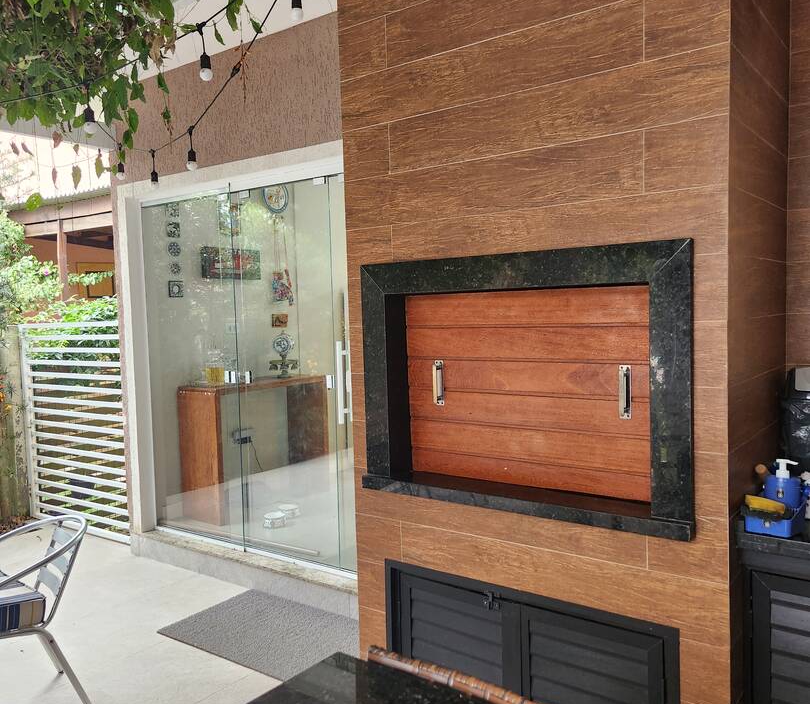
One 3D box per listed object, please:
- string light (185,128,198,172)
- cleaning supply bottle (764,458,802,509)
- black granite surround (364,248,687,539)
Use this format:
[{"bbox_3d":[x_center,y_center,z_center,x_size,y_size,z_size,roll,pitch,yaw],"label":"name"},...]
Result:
[{"bbox_3d":[-0.921,-0.879,3.100,0.047,0.188,0.047,1,5,37],"label":"string light"},{"bbox_3d":[1.025,0.366,1.947,0.099,0.150,0.099,1,5,37],"label":"cleaning supply bottle"},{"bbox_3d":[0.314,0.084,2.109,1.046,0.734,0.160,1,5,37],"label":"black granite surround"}]

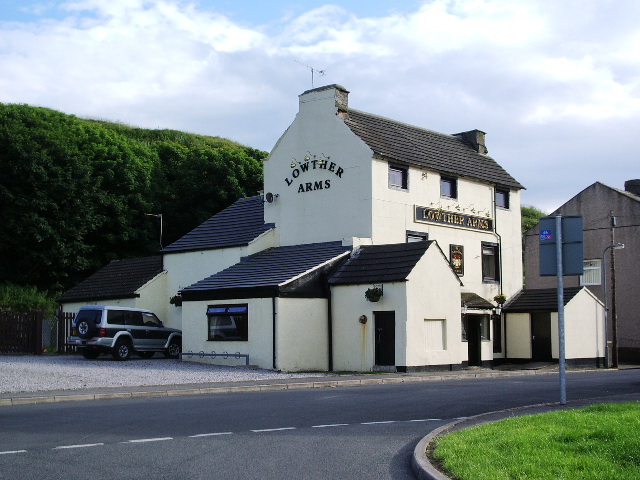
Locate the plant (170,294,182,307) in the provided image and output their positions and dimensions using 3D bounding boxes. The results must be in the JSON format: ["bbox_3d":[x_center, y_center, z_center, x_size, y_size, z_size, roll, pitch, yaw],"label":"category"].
[{"bbox_3d":[-6.352,2.710,41.206,0.560,0.500,0.560,0,-6,0],"label":"plant"}]

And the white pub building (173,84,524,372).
[{"bbox_3d":[3.173,-0.461,39.940,9.776,11.803,16.807,-5,-8,42],"label":"white pub building"}]

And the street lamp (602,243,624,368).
[{"bbox_3d":[13.855,3.087,43.449,1.102,5.851,0.280,-5,-8,42],"label":"street lamp"}]

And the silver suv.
[{"bbox_3d":[-7.203,3.557,34.697,1.800,1.880,4.700,-4,-8,31],"label":"silver suv"}]

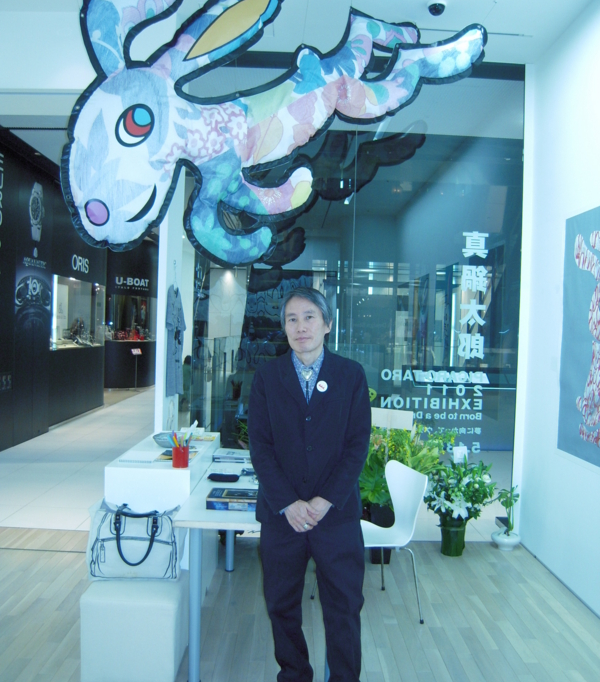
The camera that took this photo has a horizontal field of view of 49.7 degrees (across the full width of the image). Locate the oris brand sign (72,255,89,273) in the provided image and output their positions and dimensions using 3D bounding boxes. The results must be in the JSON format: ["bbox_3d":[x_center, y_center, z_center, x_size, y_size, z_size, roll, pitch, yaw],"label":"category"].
[{"bbox_3d":[-3.645,-1.276,10.767,0.050,0.250,0.830,1,1,-1],"label":"oris brand sign"}]

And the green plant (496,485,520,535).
[{"bbox_3d":[1.513,1.230,4.695,0.170,0.350,0.160,1,1,-1],"label":"green plant"}]

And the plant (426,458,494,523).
[{"bbox_3d":[1.135,1.057,4.577,0.480,0.420,0.440,1,1,-1],"label":"plant"}]

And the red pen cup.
[{"bbox_3d":[-0.589,0.576,3.219,0.082,0.106,0.082,1,1,-1],"label":"red pen cup"}]

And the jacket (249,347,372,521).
[{"bbox_3d":[0.038,0.374,2.568,0.460,0.700,0.290,1,1,-4],"label":"jacket"}]

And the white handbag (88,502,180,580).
[{"bbox_3d":[-0.757,0.918,3.024,0.410,0.320,0.180,1,1,-1],"label":"white handbag"}]

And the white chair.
[{"bbox_3d":[0.378,1.097,3.587,0.510,0.790,0.480,1,1,-19],"label":"white chair"}]

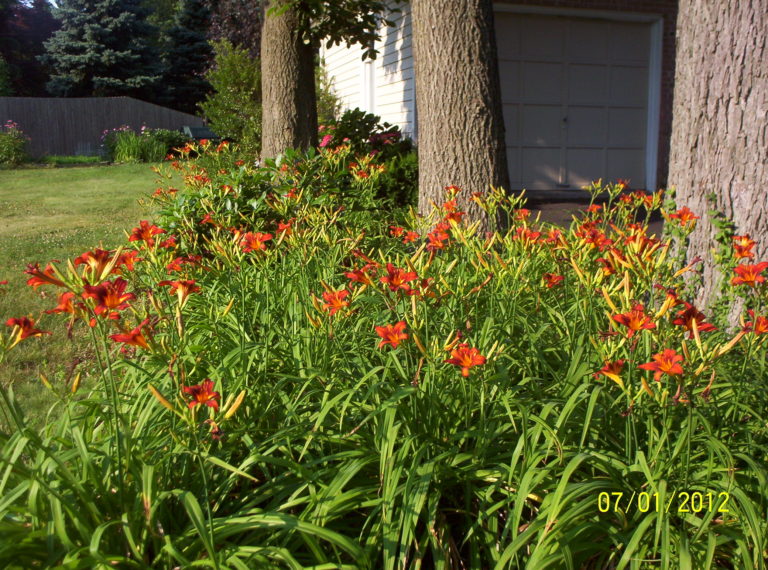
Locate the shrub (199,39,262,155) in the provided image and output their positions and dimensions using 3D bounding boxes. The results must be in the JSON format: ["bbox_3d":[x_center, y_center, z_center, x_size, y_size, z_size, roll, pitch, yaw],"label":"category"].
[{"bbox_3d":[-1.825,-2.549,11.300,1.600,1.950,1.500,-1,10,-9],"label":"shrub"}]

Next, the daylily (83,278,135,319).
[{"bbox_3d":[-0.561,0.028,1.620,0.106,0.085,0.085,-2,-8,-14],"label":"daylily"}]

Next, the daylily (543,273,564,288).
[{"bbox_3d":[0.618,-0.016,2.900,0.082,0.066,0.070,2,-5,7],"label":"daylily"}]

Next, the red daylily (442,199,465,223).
[{"bbox_3d":[0.367,-0.388,4.200,0.110,0.105,0.090,0,13,0],"label":"red daylily"}]

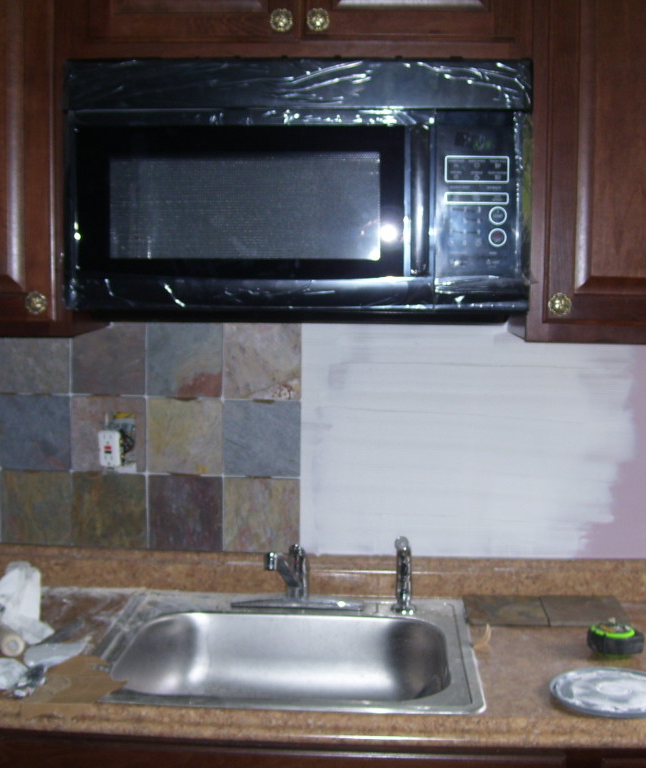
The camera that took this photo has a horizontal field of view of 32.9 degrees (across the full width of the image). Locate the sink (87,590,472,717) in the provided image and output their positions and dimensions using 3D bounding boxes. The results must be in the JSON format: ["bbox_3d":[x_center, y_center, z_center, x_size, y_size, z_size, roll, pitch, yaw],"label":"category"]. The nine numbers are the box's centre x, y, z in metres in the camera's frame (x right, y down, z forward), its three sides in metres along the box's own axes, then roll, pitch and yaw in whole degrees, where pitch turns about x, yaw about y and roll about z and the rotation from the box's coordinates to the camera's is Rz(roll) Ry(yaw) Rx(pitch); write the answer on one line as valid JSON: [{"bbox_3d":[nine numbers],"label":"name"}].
[{"bbox_3d":[-0.065,0.546,1.934,0.640,0.175,0.560,1,7,3],"label":"sink"}]

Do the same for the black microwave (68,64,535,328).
[{"bbox_3d":[-0.035,-0.331,1.940,0.757,0.422,0.390,1,7,3],"label":"black microwave"}]

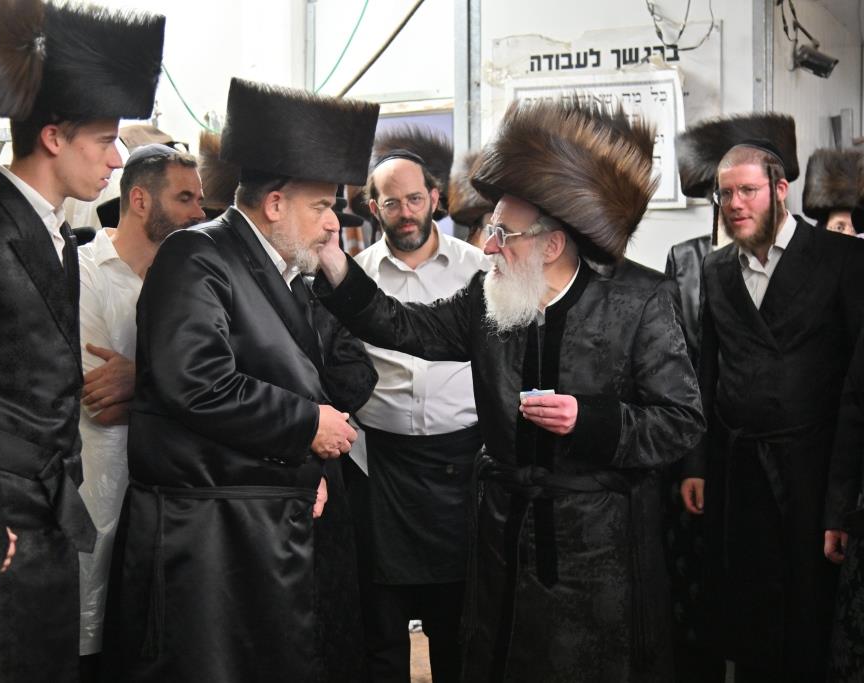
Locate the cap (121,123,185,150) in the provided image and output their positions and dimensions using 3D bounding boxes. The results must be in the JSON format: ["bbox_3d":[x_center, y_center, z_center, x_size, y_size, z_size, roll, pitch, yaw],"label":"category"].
[{"bbox_3d":[-0.888,-0.632,4.700,0.250,0.130,0.180,7,3,27],"label":"cap"}]

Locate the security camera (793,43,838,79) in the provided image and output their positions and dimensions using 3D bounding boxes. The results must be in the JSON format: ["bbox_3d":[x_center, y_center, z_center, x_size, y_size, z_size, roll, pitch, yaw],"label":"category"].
[{"bbox_3d":[1.428,-1.041,5.500,0.170,0.085,0.080,30,13,20],"label":"security camera"}]

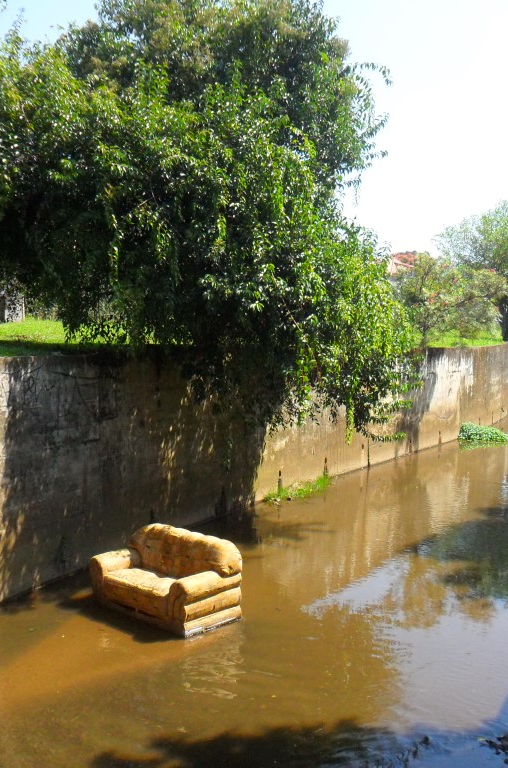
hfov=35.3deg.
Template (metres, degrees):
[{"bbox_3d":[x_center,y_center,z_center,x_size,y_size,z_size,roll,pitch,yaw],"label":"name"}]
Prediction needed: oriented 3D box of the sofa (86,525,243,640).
[{"bbox_3d":[-1.009,2.150,9.082,0.800,0.890,1.710,-3,5,-44],"label":"sofa"}]

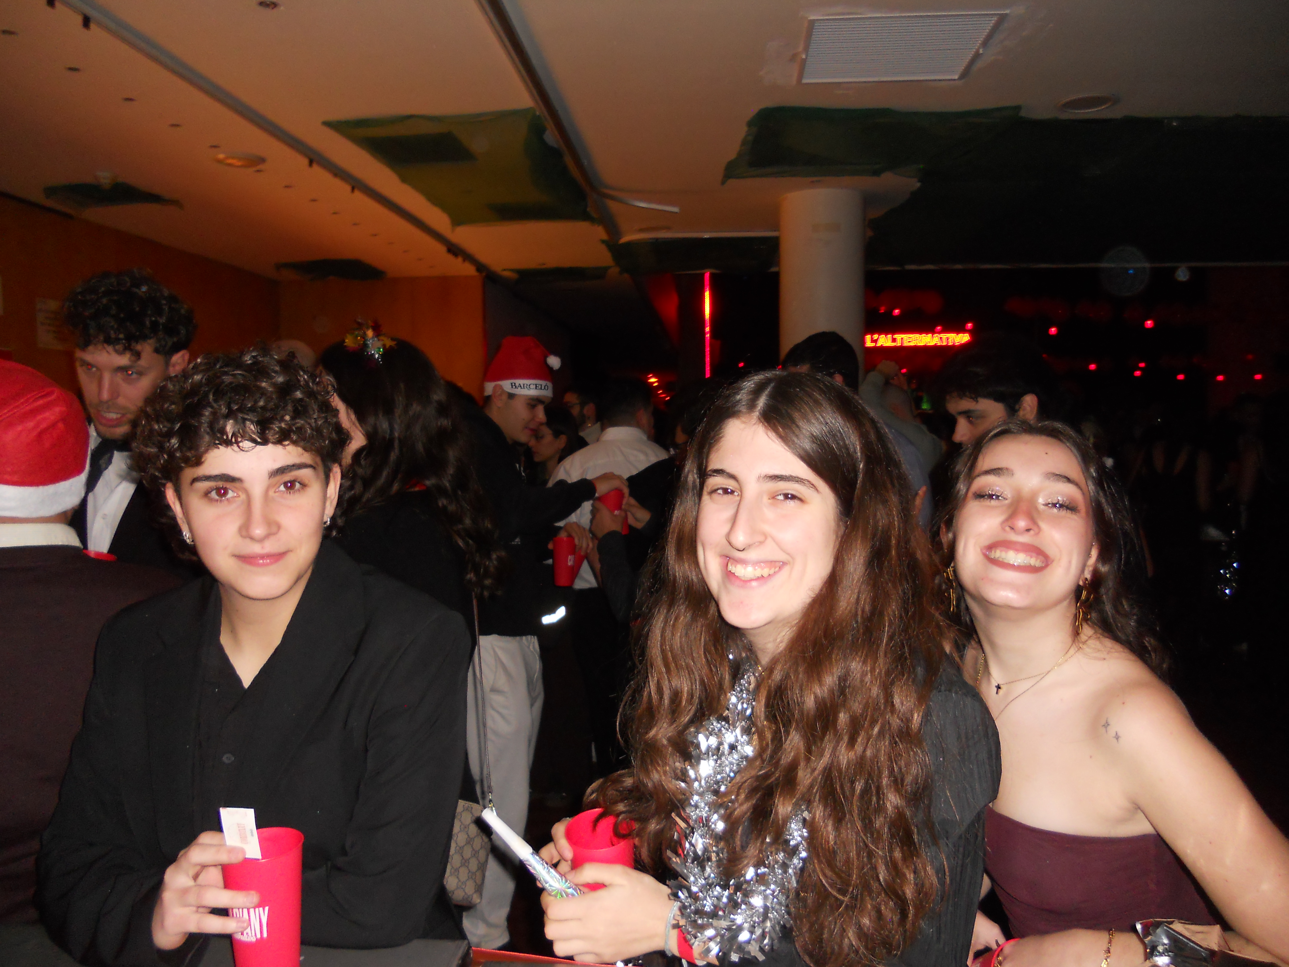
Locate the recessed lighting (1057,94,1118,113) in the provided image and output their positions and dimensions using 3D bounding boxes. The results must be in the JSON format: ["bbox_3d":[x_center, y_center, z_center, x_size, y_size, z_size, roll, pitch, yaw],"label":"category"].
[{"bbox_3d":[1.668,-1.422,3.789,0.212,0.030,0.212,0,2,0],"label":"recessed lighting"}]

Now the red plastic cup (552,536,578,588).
[{"bbox_3d":[-0.234,0.228,2.950,0.065,0.147,0.065,0,2,0],"label":"red plastic cup"}]

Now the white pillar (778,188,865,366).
[{"bbox_3d":[0.935,-0.118,5.360,0.451,2.760,0.451,0,2,0],"label":"white pillar"}]

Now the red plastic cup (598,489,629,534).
[{"bbox_3d":[-0.085,0.071,2.880,0.065,0.143,0.065,-8,2,0],"label":"red plastic cup"}]

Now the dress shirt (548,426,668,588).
[{"bbox_3d":[-0.100,0.089,3.620,0.500,0.600,0.300,0,2,12],"label":"dress shirt"}]

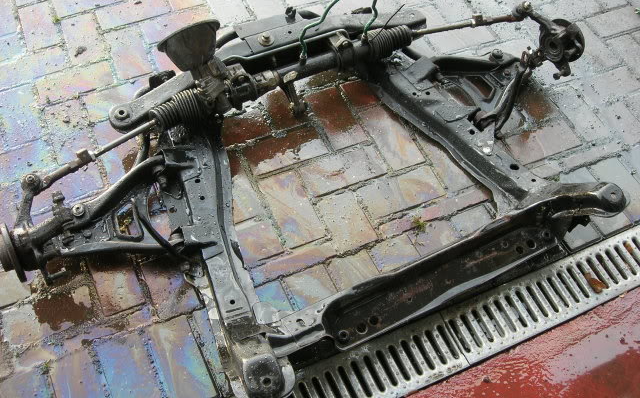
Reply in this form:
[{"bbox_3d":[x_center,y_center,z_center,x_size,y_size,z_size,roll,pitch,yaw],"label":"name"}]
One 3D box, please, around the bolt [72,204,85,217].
[{"bbox_3d":[-0.493,0.024,1.434,0.025,0.014,0.025,1,55,-2],"label":"bolt"}]

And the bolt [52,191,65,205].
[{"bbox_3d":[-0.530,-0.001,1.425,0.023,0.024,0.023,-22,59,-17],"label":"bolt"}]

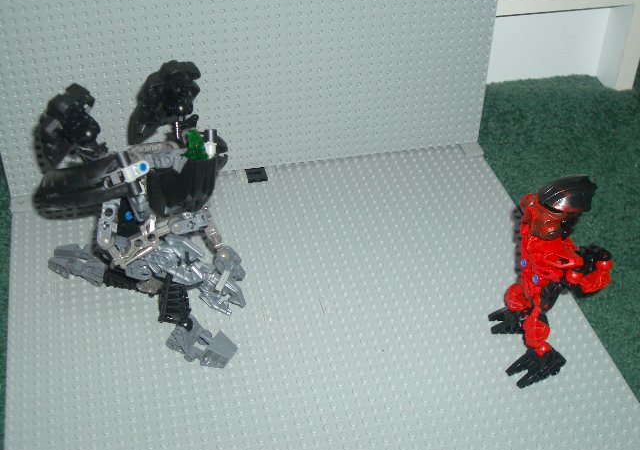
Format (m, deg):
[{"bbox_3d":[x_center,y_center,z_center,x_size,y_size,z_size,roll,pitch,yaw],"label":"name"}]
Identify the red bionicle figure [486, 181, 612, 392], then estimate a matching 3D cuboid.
[{"bbox_3d":[0.142,0.027,0.557,0.062,0.138,0.072,-9,41,-12],"label":"red bionicle figure"}]

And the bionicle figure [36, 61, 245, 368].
[{"bbox_3d":[-0.118,-0.013,0.569,0.146,0.176,0.103,6,40,6],"label":"bionicle figure"}]

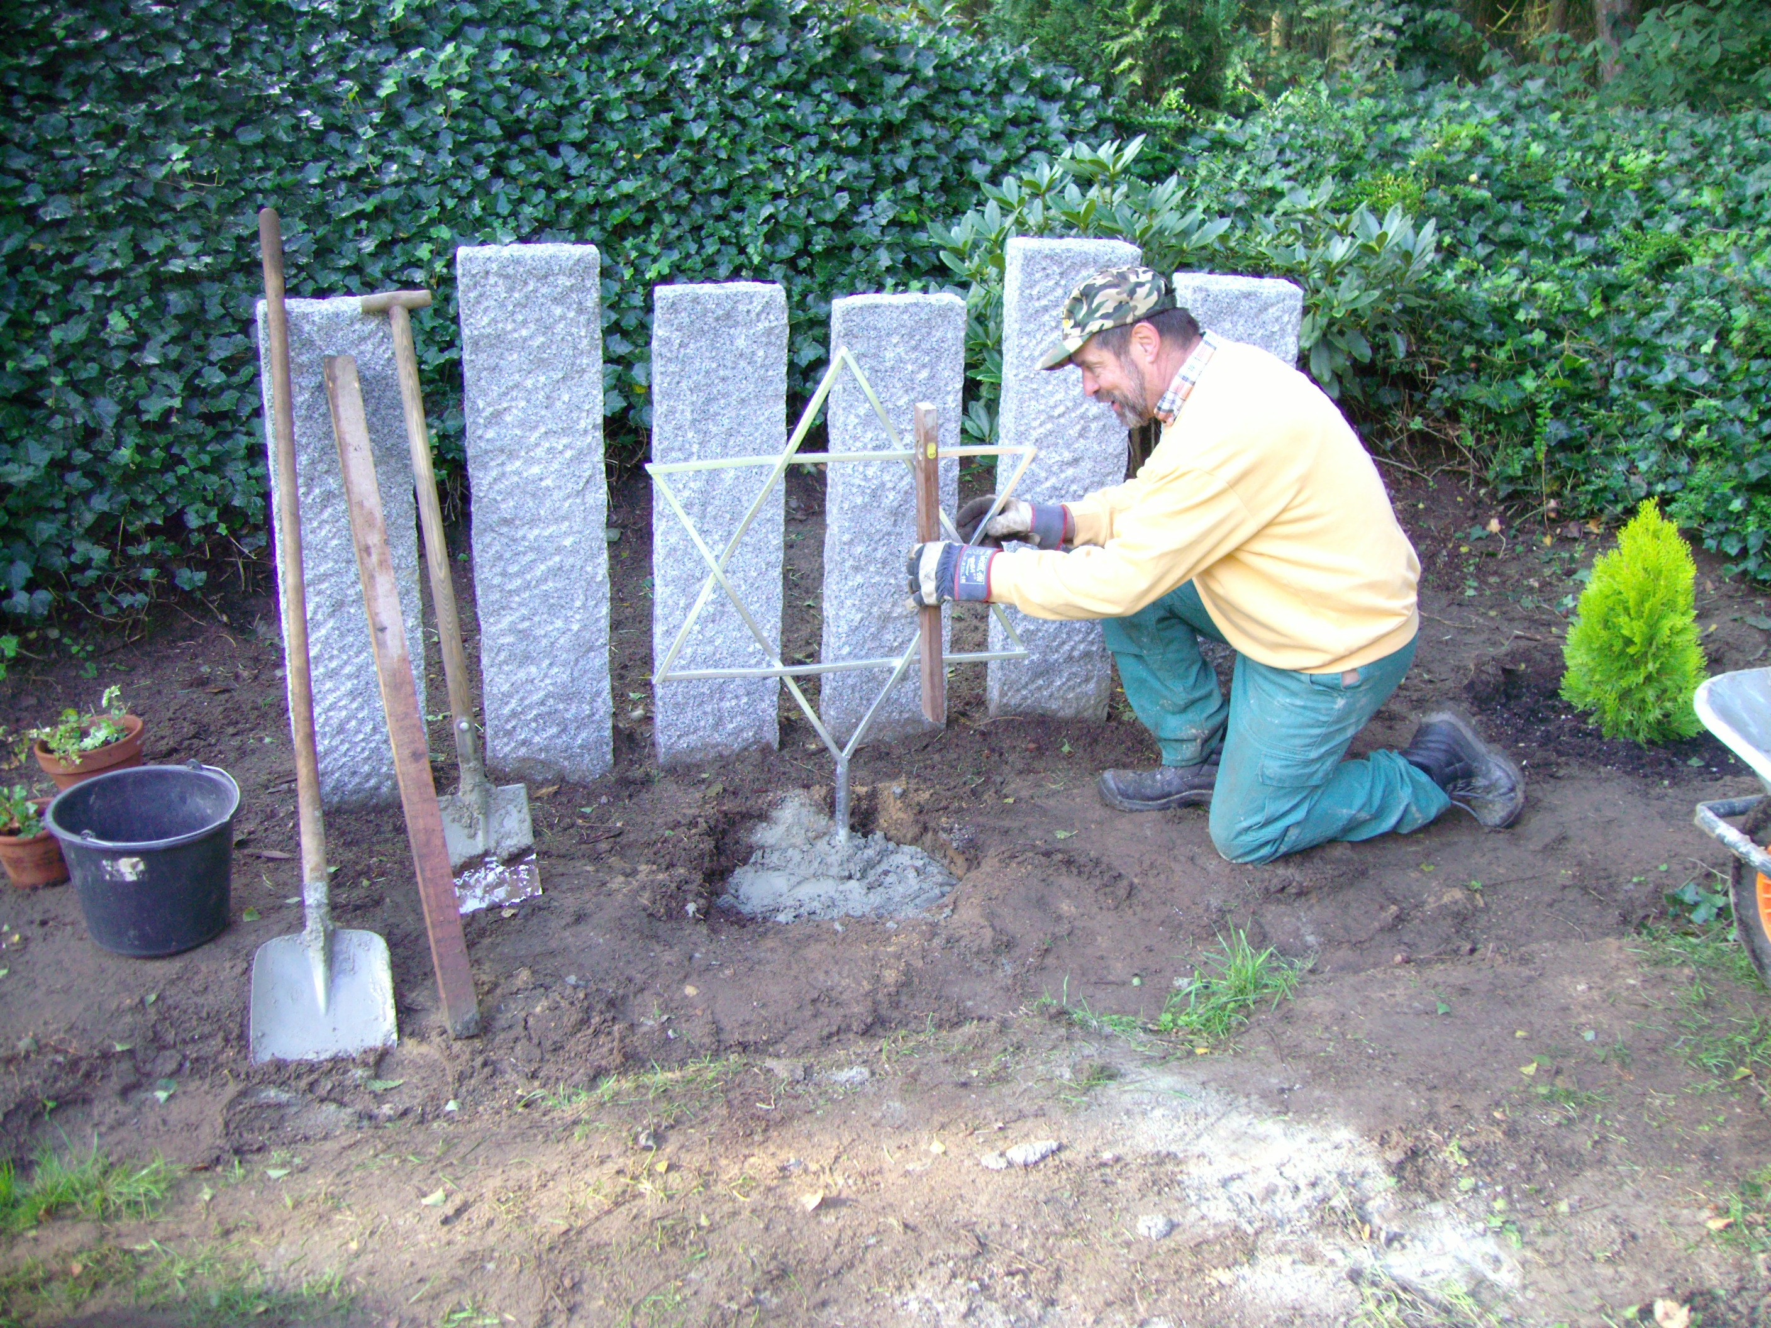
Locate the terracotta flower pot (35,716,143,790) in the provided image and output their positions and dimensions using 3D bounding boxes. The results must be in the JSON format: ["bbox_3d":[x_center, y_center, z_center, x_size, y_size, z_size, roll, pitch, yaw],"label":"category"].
[{"bbox_3d":[-1.550,0.217,3.529,0.202,0.165,0.202,-2,20,1],"label":"terracotta flower pot"}]

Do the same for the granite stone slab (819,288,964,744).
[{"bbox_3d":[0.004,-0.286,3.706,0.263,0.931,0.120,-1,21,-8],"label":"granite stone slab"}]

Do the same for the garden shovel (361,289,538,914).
[{"bbox_3d":[-0.789,-0.109,3.212,0.175,1.138,0.080,-9,-5,-13],"label":"garden shovel"}]

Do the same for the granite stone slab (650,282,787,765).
[{"bbox_3d":[-0.345,-0.274,3.686,0.254,0.996,0.120,-2,21,-9],"label":"granite stone slab"}]

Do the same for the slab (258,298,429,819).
[{"bbox_3d":[-1.040,-0.201,3.498,0.249,1.010,0.120,-4,22,-15],"label":"slab"}]

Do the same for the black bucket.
[{"bbox_3d":[-1.288,0.351,3.150,0.315,0.240,0.315,3,22,-1],"label":"black bucket"}]

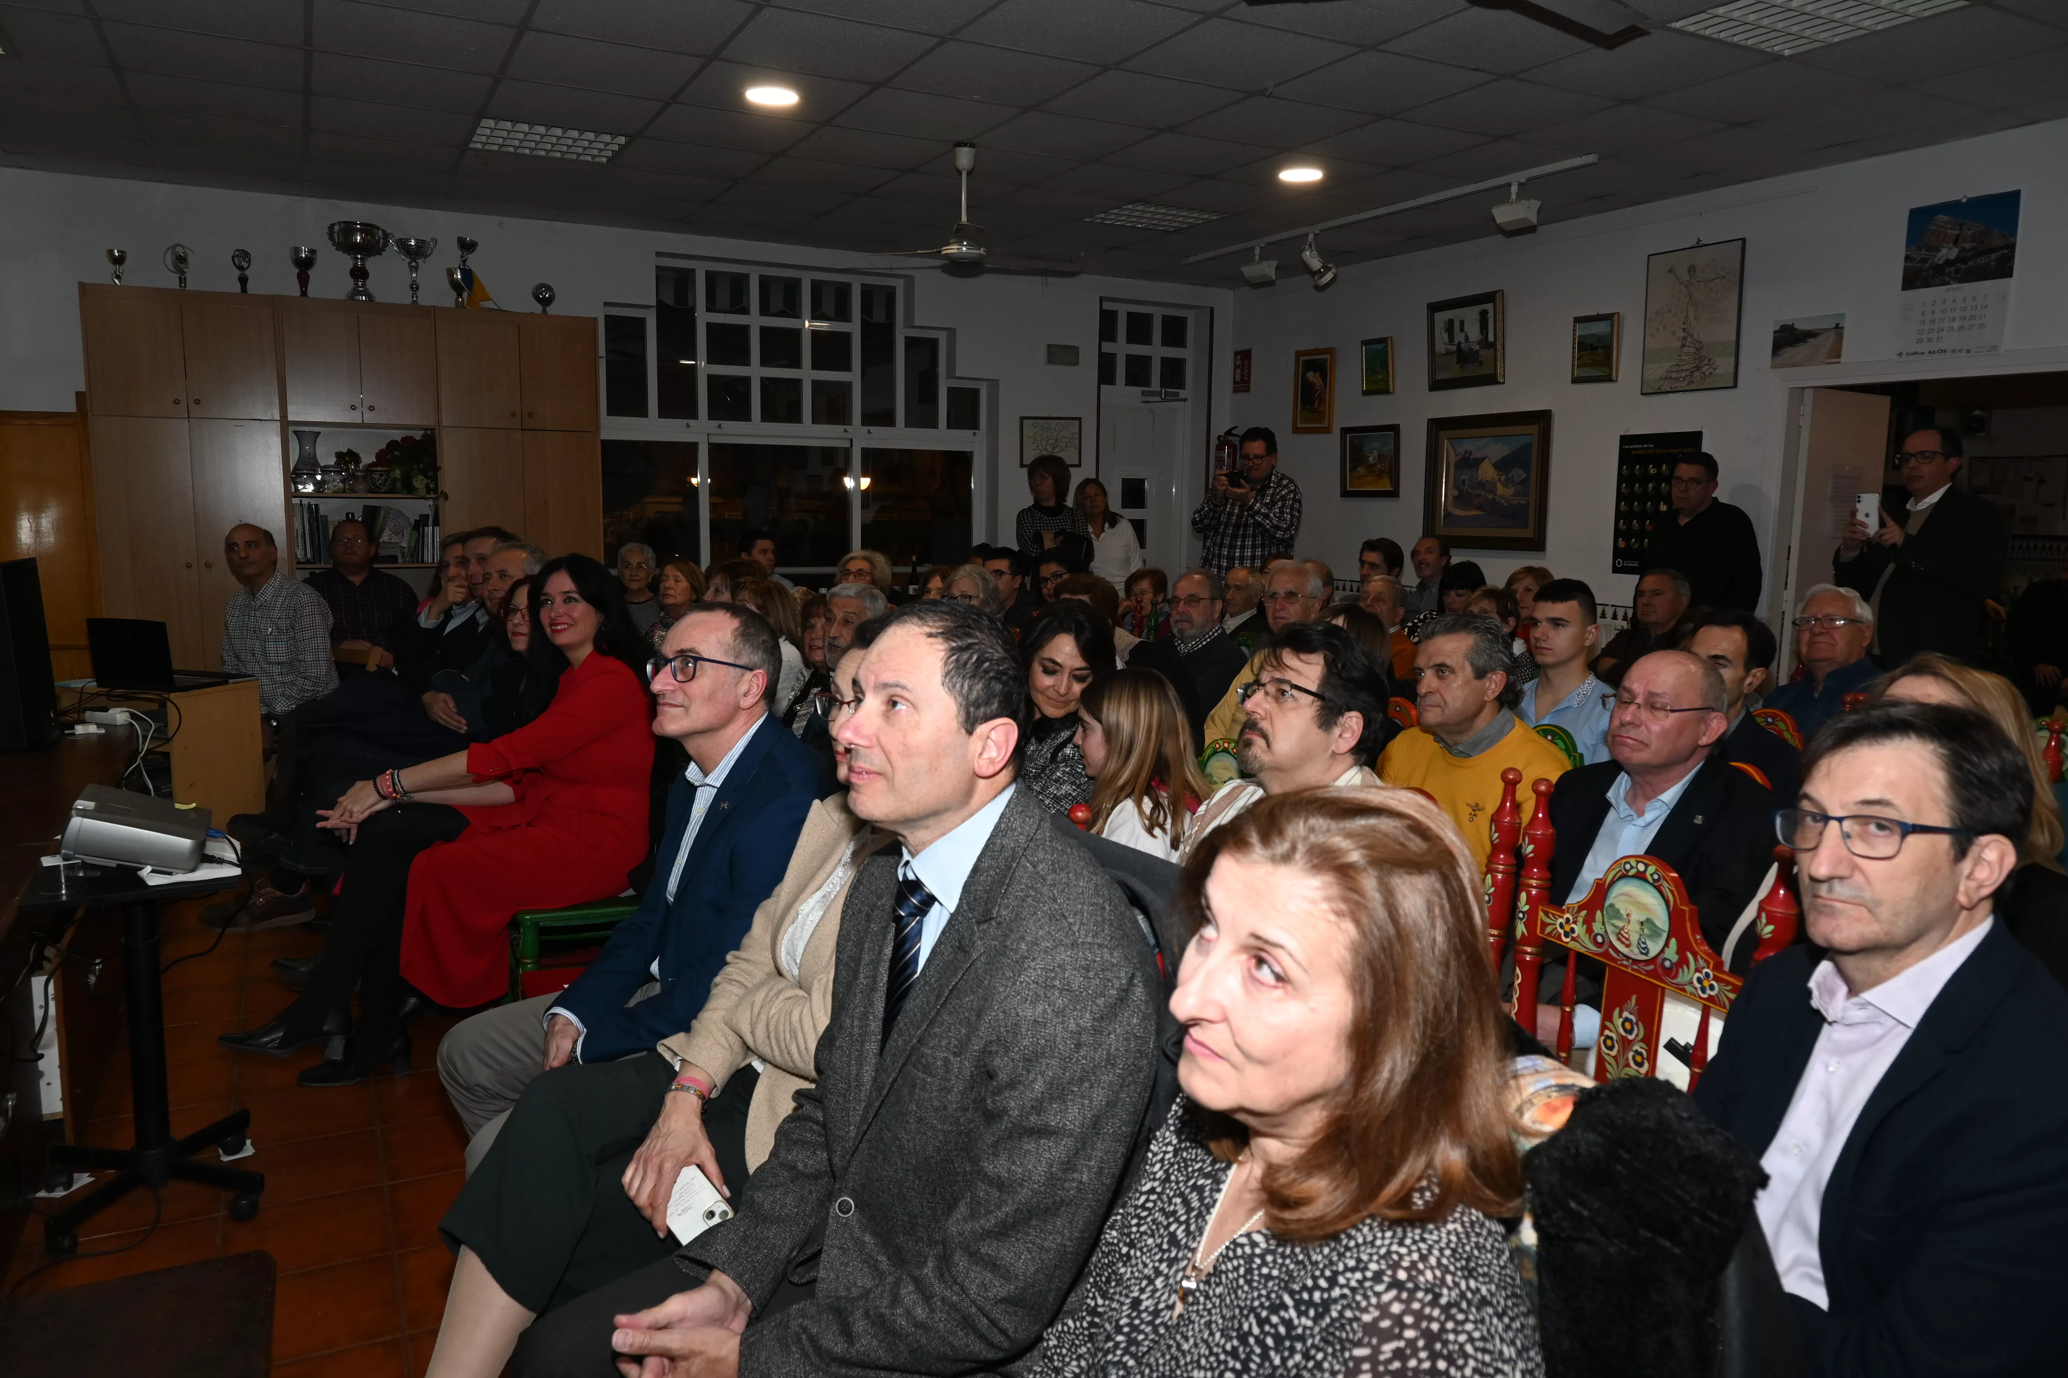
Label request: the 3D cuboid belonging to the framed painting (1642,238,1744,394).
[{"bbox_3d":[3.048,-1.711,6.389,0.035,0.660,0.485,-3,9,-27],"label":"framed painting"}]

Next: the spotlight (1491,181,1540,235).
[{"bbox_3d":[2.129,-2.130,6.096,0.140,0.215,0.170,-3,9,-27],"label":"spotlight"}]

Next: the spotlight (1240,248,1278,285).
[{"bbox_3d":[1.264,-2.379,7.760,0.140,0.215,0.170,-3,9,-27],"label":"spotlight"}]

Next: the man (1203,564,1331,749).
[{"bbox_3d":[0.729,0.202,4.552,0.720,1.228,0.550,-7,11,-42],"label":"man"}]

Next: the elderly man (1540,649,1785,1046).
[{"bbox_3d":[1.020,0.533,2.592,0.770,1.205,0.530,-4,10,-33],"label":"elderly man"}]

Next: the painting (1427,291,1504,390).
[{"bbox_3d":[2.388,-1.937,7.689,0.050,0.500,0.570,-3,9,-28],"label":"painting"}]

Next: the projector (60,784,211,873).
[{"bbox_3d":[-1.772,0.281,2.732,0.220,0.083,0.275,14,1,-28],"label":"projector"}]

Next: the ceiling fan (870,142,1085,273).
[{"bbox_3d":[-0.280,-2.013,5.650,1.060,0.480,1.000,0,8,-5],"label":"ceiling fan"}]

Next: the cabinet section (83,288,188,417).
[{"bbox_3d":[-4.172,-1.559,6.448,0.380,0.578,0.420,-3,9,-28],"label":"cabinet section"}]

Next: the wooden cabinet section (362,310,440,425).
[{"bbox_3d":[-3.214,-1.593,6.952,0.345,0.540,0.420,-3,9,-28],"label":"wooden cabinet section"}]

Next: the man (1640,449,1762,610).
[{"bbox_3d":[3.012,-0.240,6.322,0.330,1.674,0.520,-6,10,-39],"label":"man"}]

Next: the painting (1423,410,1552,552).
[{"bbox_3d":[2.497,-1.146,7.644,0.060,0.725,0.885,-3,9,-28],"label":"painting"}]

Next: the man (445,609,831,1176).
[{"bbox_3d":[-0.672,0.493,2.388,0.760,1.280,0.530,-5,10,-35],"label":"man"}]

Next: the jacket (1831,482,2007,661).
[{"bbox_3d":[3.302,-0.382,5.131,0.430,0.750,0.550,-2,9,-21],"label":"jacket"}]

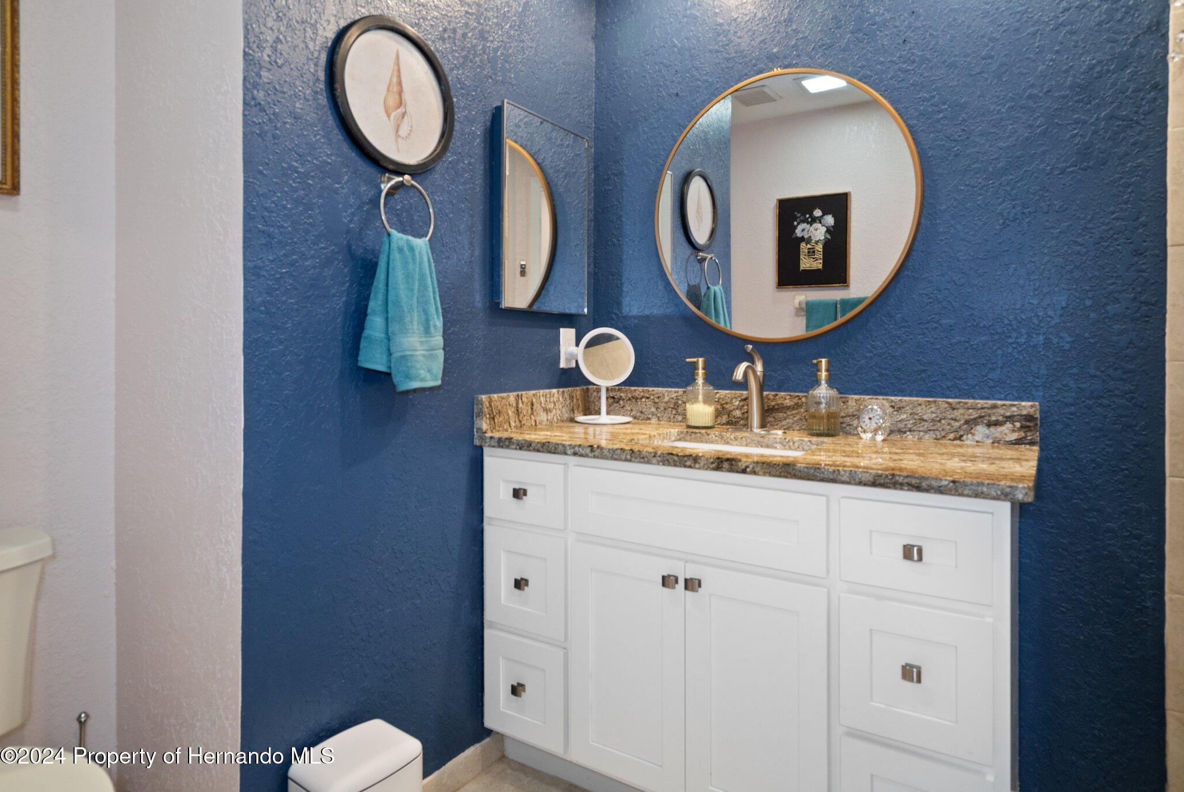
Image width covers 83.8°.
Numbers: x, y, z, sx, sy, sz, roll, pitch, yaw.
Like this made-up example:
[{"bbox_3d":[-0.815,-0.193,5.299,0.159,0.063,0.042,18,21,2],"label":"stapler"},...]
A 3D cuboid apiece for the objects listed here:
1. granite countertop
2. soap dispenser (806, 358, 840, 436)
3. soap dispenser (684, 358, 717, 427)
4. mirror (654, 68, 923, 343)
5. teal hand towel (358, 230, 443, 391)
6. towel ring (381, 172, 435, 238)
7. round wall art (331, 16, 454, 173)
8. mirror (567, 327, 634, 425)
[{"bbox_3d":[0.364,0.073,1.653,1.245,0.134,0.565,2,4,34],"label":"granite countertop"},{"bbox_3d":[0.606,0.003,1.734,0.096,0.208,0.087,-3,4,-42],"label":"soap dispenser"},{"bbox_3d":[0.316,-0.009,1.932,0.096,0.208,0.087,-1,3,-20],"label":"soap dispenser"},{"bbox_3d":[0.508,-0.523,1.847,0.748,0.745,0.028,2,4,34],"label":"mirror"},{"bbox_3d":[-0.422,-0.184,1.479,0.075,0.355,0.192,2,4,34],"label":"teal hand towel"},{"bbox_3d":[-0.433,-0.424,1.493,0.076,0.155,0.156,2,4,34],"label":"towel ring"},{"bbox_3d":[-0.442,-0.682,1.508,0.026,0.335,0.340,2,4,34],"label":"round wall art"},{"bbox_3d":[0.037,-0.059,2.056,0.185,0.294,0.175,0,3,-9],"label":"mirror"}]

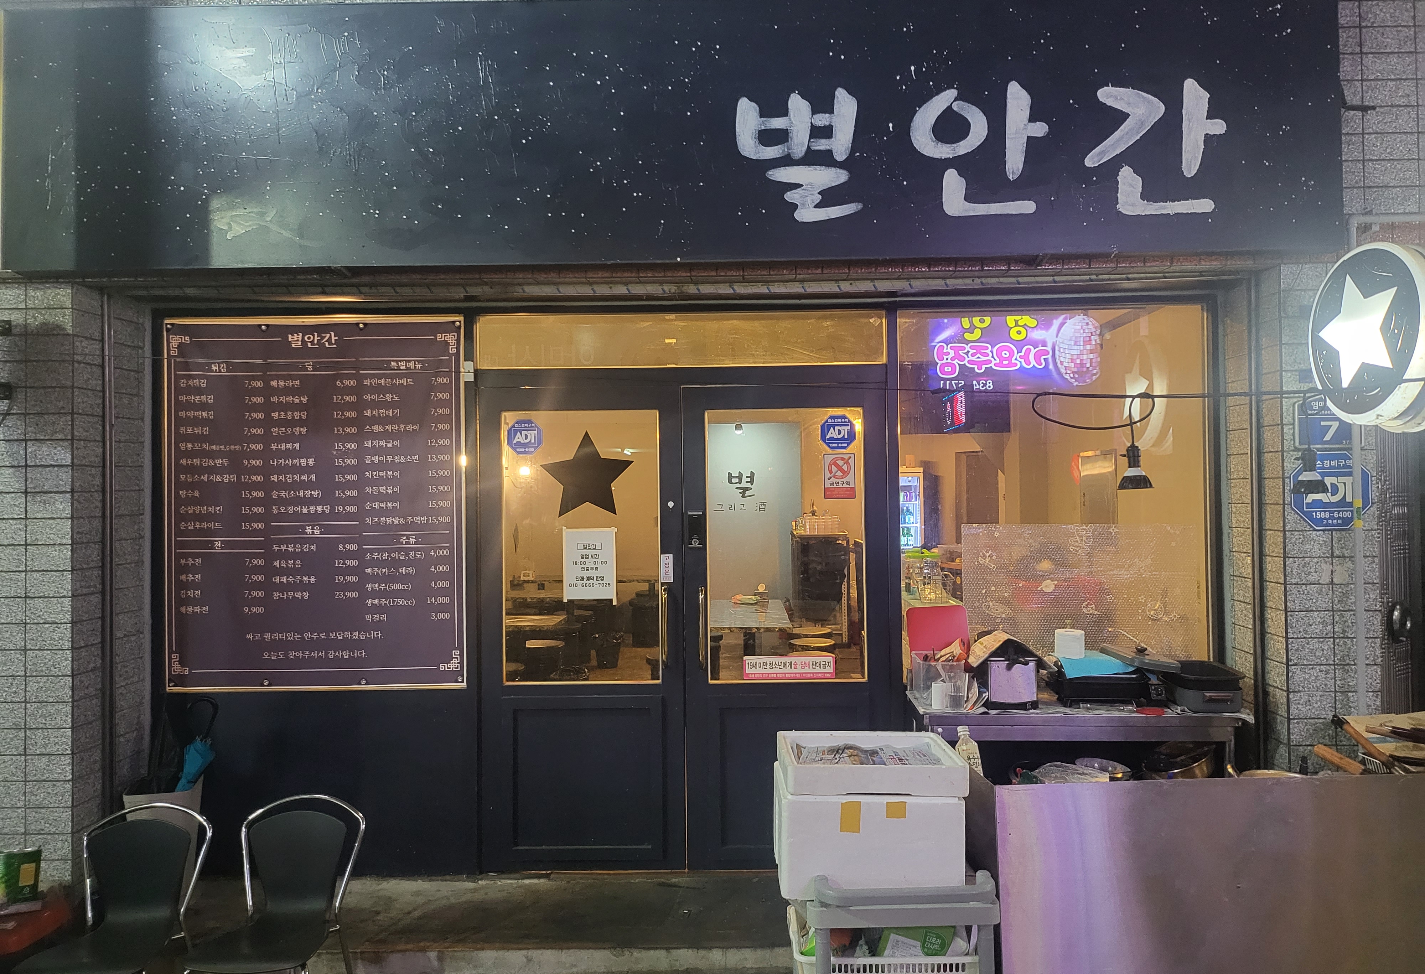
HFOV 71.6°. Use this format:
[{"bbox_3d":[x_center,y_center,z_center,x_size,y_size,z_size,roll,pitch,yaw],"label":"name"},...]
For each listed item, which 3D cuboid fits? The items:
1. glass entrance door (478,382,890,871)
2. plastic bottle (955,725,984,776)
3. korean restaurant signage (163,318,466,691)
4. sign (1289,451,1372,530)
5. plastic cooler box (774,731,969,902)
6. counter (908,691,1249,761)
[{"bbox_3d":[-0.122,0.589,4.216,1.742,2.068,0.060,-1,-1,1],"label":"glass entrance door"},{"bbox_3d":[0.727,0.781,2.800,0.065,0.215,0.065,-9,-1,0],"label":"plastic bottle"},{"bbox_3d":[-1.669,0.068,4.167,1.266,1.567,0.030,-1,-1,1],"label":"korean restaurant signage"},{"bbox_3d":[2.277,0.011,3.648,0.296,0.291,0.020,-1,-1,1],"label":"sign"},{"bbox_3d":[0.394,0.835,2.540,0.450,0.318,0.325,-1,-1,0],"label":"plastic cooler box"},{"bbox_3d":[1.365,1.223,3.869,1.144,0.768,0.500,-1,-1,1],"label":"counter"}]

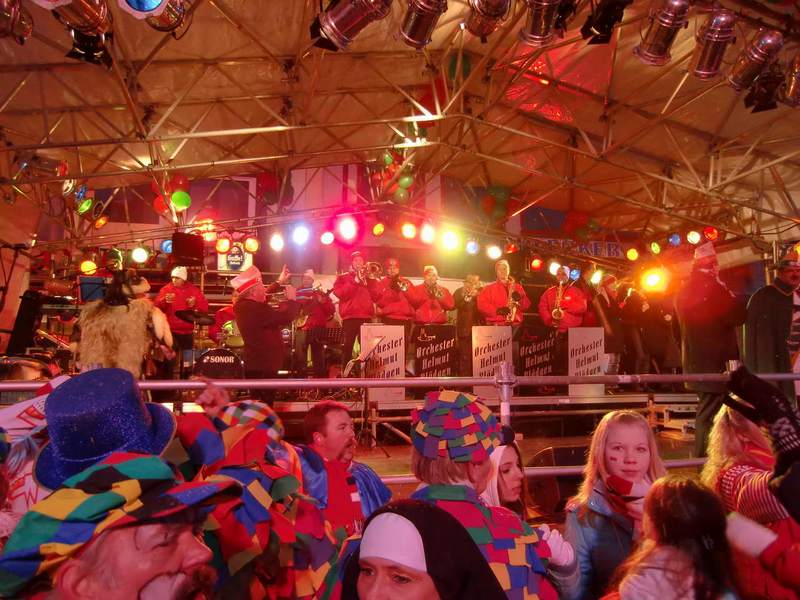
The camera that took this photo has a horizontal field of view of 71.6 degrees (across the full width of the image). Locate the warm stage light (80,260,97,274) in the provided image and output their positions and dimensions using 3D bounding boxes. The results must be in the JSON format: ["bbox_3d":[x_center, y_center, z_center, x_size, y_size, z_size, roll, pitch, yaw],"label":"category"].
[{"bbox_3d":[-4.717,-0.507,8.400,0.250,0.250,0.300,4,1,-29],"label":"warm stage light"}]

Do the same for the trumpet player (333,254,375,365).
[{"bbox_3d":[-0.574,0.264,7.150,0.600,1.800,0.520,1,-3,-24],"label":"trumpet player"}]

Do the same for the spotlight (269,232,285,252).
[{"bbox_3d":[-1.892,-0.881,8.500,0.250,0.270,0.300,2,5,-21],"label":"spotlight"}]

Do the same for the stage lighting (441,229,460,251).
[{"bbox_3d":[0.786,-0.934,8.548,0.250,0.270,0.300,-1,7,10],"label":"stage lighting"}]

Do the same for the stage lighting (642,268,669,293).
[{"bbox_3d":[3.992,-0.306,8.700,0.280,0.280,0.320,-1,7,21],"label":"stage lighting"}]

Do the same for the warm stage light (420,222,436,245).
[{"bbox_3d":[0.447,-1.019,8.498,0.250,0.270,0.300,-1,7,9],"label":"warm stage light"}]

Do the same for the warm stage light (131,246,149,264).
[{"bbox_3d":[-3.945,-0.674,8.400,0.260,0.260,0.300,3,3,-25],"label":"warm stage light"}]

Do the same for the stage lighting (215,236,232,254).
[{"bbox_3d":[-2.469,-0.773,7.849,0.250,0.270,0.300,0,7,-2],"label":"stage lighting"}]

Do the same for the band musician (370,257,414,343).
[{"bbox_3d":[-0.103,0.321,7.089,0.580,1.760,0.500,0,-7,-7],"label":"band musician"}]

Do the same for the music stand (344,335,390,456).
[{"bbox_3d":[-0.313,0.931,5.350,0.450,1.150,0.480,2,-8,-21],"label":"music stand"}]

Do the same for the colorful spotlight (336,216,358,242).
[{"bbox_3d":[-0.795,-1.083,8.400,0.280,0.300,0.320,0,7,-5],"label":"colorful spotlight"}]

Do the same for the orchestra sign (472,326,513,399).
[{"bbox_3d":[1.167,0.795,7.000,0.540,0.910,0.050,-1,-5,15],"label":"orchestra sign"}]

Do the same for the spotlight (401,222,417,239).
[{"bbox_3d":[0.132,-1.077,8.600,0.250,0.250,0.320,0,14,0],"label":"spotlight"}]

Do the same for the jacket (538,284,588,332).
[{"bbox_3d":[2.225,0.122,7.550,0.680,0.660,0.400,-1,-3,12],"label":"jacket"}]

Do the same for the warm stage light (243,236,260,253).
[{"bbox_3d":[-2.302,-0.861,8.600,0.250,0.250,0.320,0,11,-9],"label":"warm stage light"}]

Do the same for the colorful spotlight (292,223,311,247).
[{"bbox_3d":[-1.417,-0.942,8.099,0.250,0.270,0.300,0,7,2],"label":"colorful spotlight"}]

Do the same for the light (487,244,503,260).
[{"bbox_3d":[1.482,-0.745,8.700,0.240,0.250,0.300,-2,5,10],"label":"light"}]

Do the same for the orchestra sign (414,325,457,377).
[{"bbox_3d":[0.446,0.774,6.870,0.540,0.910,0.050,-1,-5,15],"label":"orchestra sign"}]

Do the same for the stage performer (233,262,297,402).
[{"bbox_3d":[-1.381,0.569,5.483,0.680,1.850,0.520,2,-8,-21],"label":"stage performer"}]

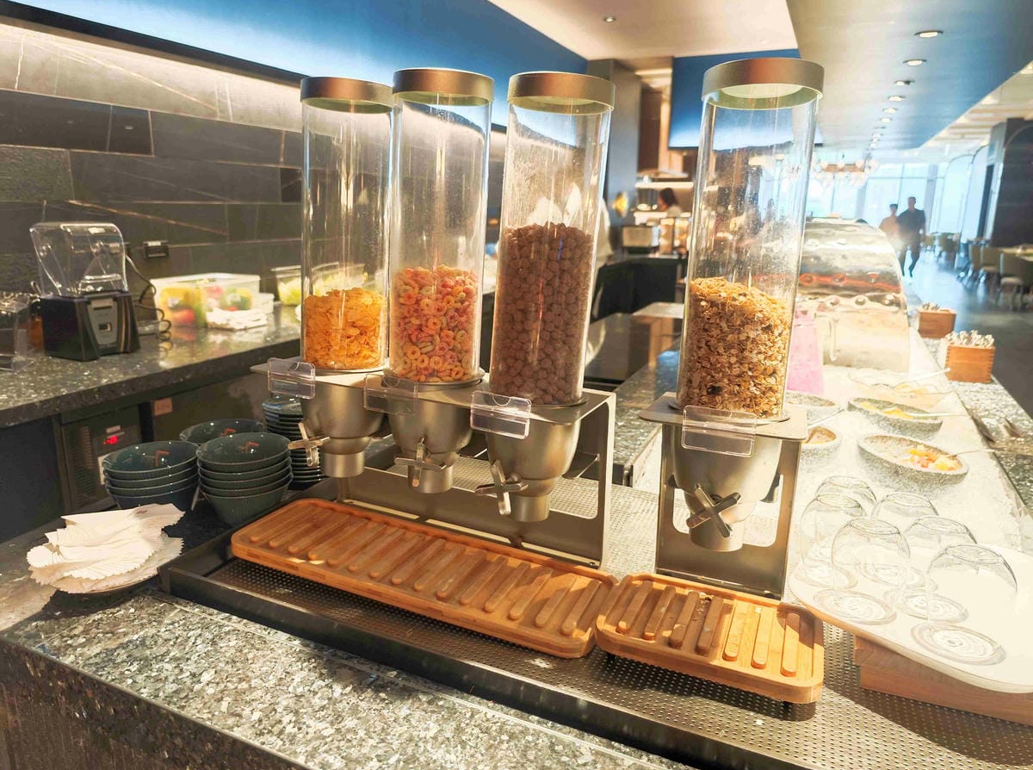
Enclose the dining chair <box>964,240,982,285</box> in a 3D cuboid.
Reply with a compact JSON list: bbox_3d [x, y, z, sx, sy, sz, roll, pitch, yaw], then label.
[{"bbox_3d":[9.370,-2.418,13.866,0.500,0.820,0.550,8,16,24],"label":"dining chair"}]

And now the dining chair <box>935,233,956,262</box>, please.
[{"bbox_3d":[12.572,-3.965,19.996,0.500,0.820,0.550,8,16,24],"label":"dining chair"}]

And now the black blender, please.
[{"bbox_3d":[-1.454,-0.320,2.317,0.226,0.420,0.208,8,16,24],"label":"black blender"}]

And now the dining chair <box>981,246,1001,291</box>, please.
[{"bbox_3d":[9.004,-2.181,12.940,0.500,0.820,0.550,8,16,24],"label":"dining chair"}]

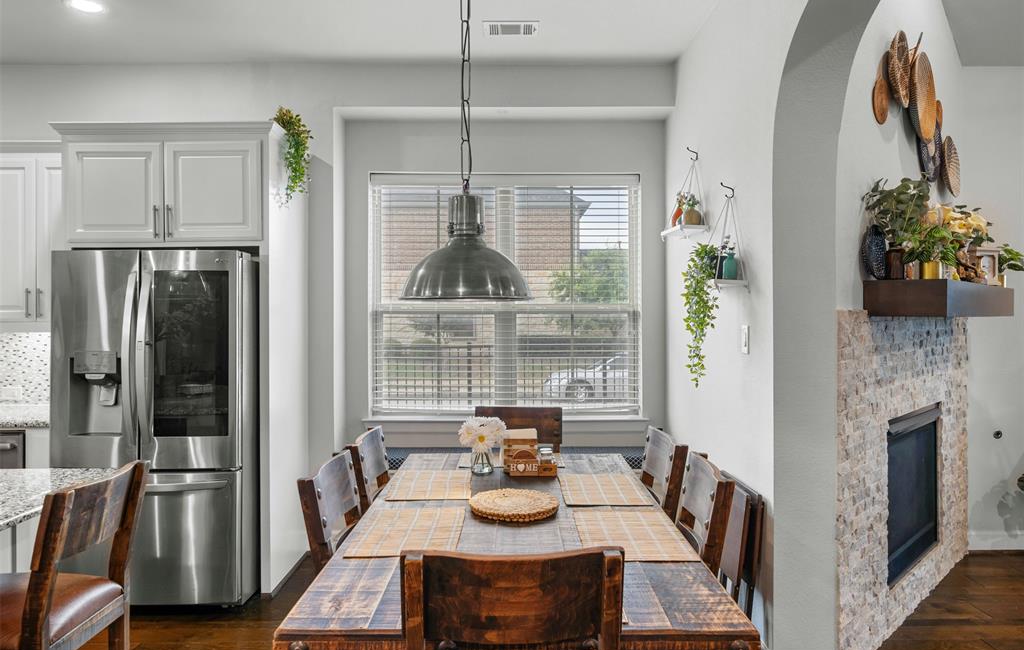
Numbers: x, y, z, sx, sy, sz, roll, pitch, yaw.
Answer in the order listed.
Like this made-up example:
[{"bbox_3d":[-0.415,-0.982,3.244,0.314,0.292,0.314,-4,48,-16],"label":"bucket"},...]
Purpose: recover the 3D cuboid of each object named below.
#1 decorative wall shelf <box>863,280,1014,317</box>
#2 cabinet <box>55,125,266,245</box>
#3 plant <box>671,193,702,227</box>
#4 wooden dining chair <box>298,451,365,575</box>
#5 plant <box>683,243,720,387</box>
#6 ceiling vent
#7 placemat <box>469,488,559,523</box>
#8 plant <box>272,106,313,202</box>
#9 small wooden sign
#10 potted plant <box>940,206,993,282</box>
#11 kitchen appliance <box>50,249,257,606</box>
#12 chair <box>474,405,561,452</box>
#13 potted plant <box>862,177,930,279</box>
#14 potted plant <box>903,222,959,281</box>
[{"bbox_3d":[2.085,-0.114,3.129,0.290,0.148,1.420,1,1,45],"label":"decorative wall shelf"},{"bbox_3d":[-1.795,-0.718,3.642,1.100,0.620,0.630,0,1,0],"label":"cabinet"},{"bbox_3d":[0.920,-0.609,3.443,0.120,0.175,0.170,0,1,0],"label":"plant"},{"bbox_3d":[-0.360,0.918,2.147,0.540,0.940,0.445,0,1,0],"label":"wooden dining chair"},{"bbox_3d":[0.890,-0.040,3.060,0.170,0.670,0.200,0,0,0],"label":"plant"},{"bbox_3d":[0.000,-1.622,3.590,0.305,0.030,0.200,0,0,0],"label":"ceiling vent"},{"bbox_3d":[0.007,0.635,2.323,0.318,0.022,0.318,0,1,0],"label":"placemat"},{"bbox_3d":[-1.215,-0.941,3.619,0.180,0.520,0.270,0,1,0],"label":"plant"},{"bbox_3d":[0.086,0.617,2.800,0.215,0.085,0.080,0,0,-5],"label":"small wooden sign"},{"bbox_3d":[2.220,-0.384,3.196,0.210,0.390,0.250,1,1,45],"label":"potted plant"},{"bbox_3d":[-1.775,0.520,3.540,0.910,1.770,0.870,0,0,0],"label":"kitchen appliance"},{"bbox_3d":[0.033,0.922,3.182,0.460,0.965,0.540,0,1,0],"label":"chair"},{"bbox_3d":[1.600,-0.400,2.715,0.230,0.430,0.270,1,1,45],"label":"potted plant"},{"bbox_3d":[1.750,-0.310,2.750,0.220,0.260,0.220,0,0,-45],"label":"potted plant"}]

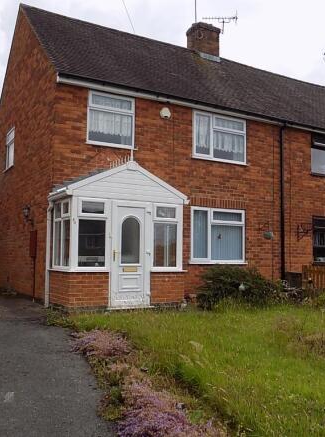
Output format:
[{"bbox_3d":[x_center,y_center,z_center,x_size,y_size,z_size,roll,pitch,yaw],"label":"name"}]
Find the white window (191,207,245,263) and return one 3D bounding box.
[{"bbox_3d":[1.376,0.418,11.043,1.630,1.330,0.110,3,-4,-30],"label":"white window"}]

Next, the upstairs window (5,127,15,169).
[{"bbox_3d":[-4.277,-1.941,12.887,0.110,1.100,1.070,3,-4,-30],"label":"upstairs window"}]

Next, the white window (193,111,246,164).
[{"bbox_3d":[1.418,-1.961,11.204,1.610,1.160,0.110,3,-4,-30],"label":"white window"}]

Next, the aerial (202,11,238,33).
[{"bbox_3d":[2.003,-6.911,15.971,1.220,0.750,0.350,1,-4,1],"label":"aerial"}]

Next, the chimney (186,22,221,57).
[{"bbox_3d":[1.429,-5.961,15.619,0.920,1.100,0.730,3,-4,-30],"label":"chimney"}]

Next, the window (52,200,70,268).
[{"bbox_3d":[-1.921,0.293,8.546,0.110,1.250,0.980,3,-4,-30],"label":"window"}]

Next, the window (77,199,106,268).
[{"bbox_3d":[-1.296,0.284,8.284,0.570,1.200,0.110,3,-4,-30],"label":"window"}]

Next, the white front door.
[{"bbox_3d":[-0.609,0.700,8.659,0.870,1.980,0.110,3,-4,-30],"label":"white front door"}]

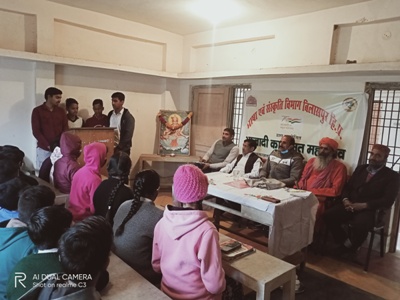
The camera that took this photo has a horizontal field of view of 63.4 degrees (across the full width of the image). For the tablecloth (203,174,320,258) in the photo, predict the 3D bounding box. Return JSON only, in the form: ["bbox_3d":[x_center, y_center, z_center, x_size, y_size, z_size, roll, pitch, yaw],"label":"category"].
[{"bbox_3d":[0.472,0.588,3.373,0.760,0.500,1.240,-4,10,-44],"label":"tablecloth"}]

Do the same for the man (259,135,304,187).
[{"bbox_3d":[0.956,0.473,3.785,0.780,1.270,0.560,-4,10,-44],"label":"man"}]

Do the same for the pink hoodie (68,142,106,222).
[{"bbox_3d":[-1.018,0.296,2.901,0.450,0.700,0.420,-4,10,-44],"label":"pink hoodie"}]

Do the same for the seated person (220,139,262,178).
[{"bbox_3d":[0.499,0.459,4.011,0.780,1.190,0.540,-4,10,-44],"label":"seated person"}]

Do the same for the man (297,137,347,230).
[{"bbox_3d":[1.284,0.515,3.436,0.800,1.310,0.560,-4,10,-44],"label":"man"}]

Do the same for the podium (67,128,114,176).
[{"bbox_3d":[-1.516,0.306,4.308,0.600,1.210,0.450,-4,10,-44],"label":"podium"}]

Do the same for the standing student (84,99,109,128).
[{"bbox_3d":[-1.472,0.071,4.690,0.420,1.580,0.280,-2,9,-34],"label":"standing student"}]

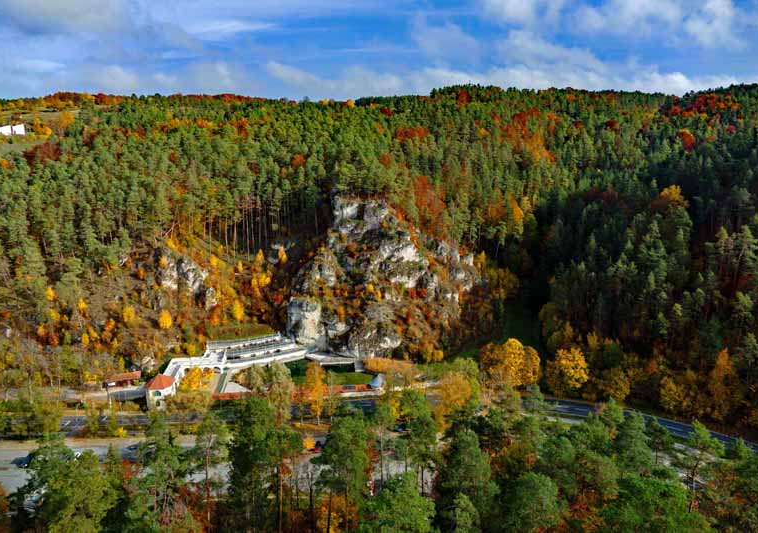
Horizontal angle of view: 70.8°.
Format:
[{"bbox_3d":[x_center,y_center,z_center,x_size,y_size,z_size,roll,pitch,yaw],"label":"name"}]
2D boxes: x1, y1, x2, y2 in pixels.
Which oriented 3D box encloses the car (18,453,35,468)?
[{"bbox_3d":[-81.966,45.278,124.843,1.800,1.500,4.400,-1,9,-6],"label":"car"}]

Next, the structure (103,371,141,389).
[{"bbox_3d":[-78.871,34.790,164.211,10.200,3.300,4.400,-3,10,-21],"label":"structure"}]

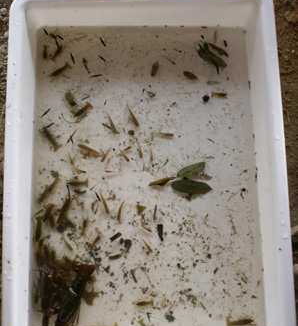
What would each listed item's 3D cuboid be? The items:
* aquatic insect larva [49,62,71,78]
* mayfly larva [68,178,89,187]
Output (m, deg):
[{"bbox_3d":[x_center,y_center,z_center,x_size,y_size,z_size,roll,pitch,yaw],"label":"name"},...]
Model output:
[{"bbox_3d":[-0.116,-0.119,0.676,0.032,0.007,0.010,-32,83,-8],"label":"aquatic insect larva"},{"bbox_3d":[-0.087,0.025,0.651,0.025,0.007,0.011,0,80,-3],"label":"mayfly larva"}]

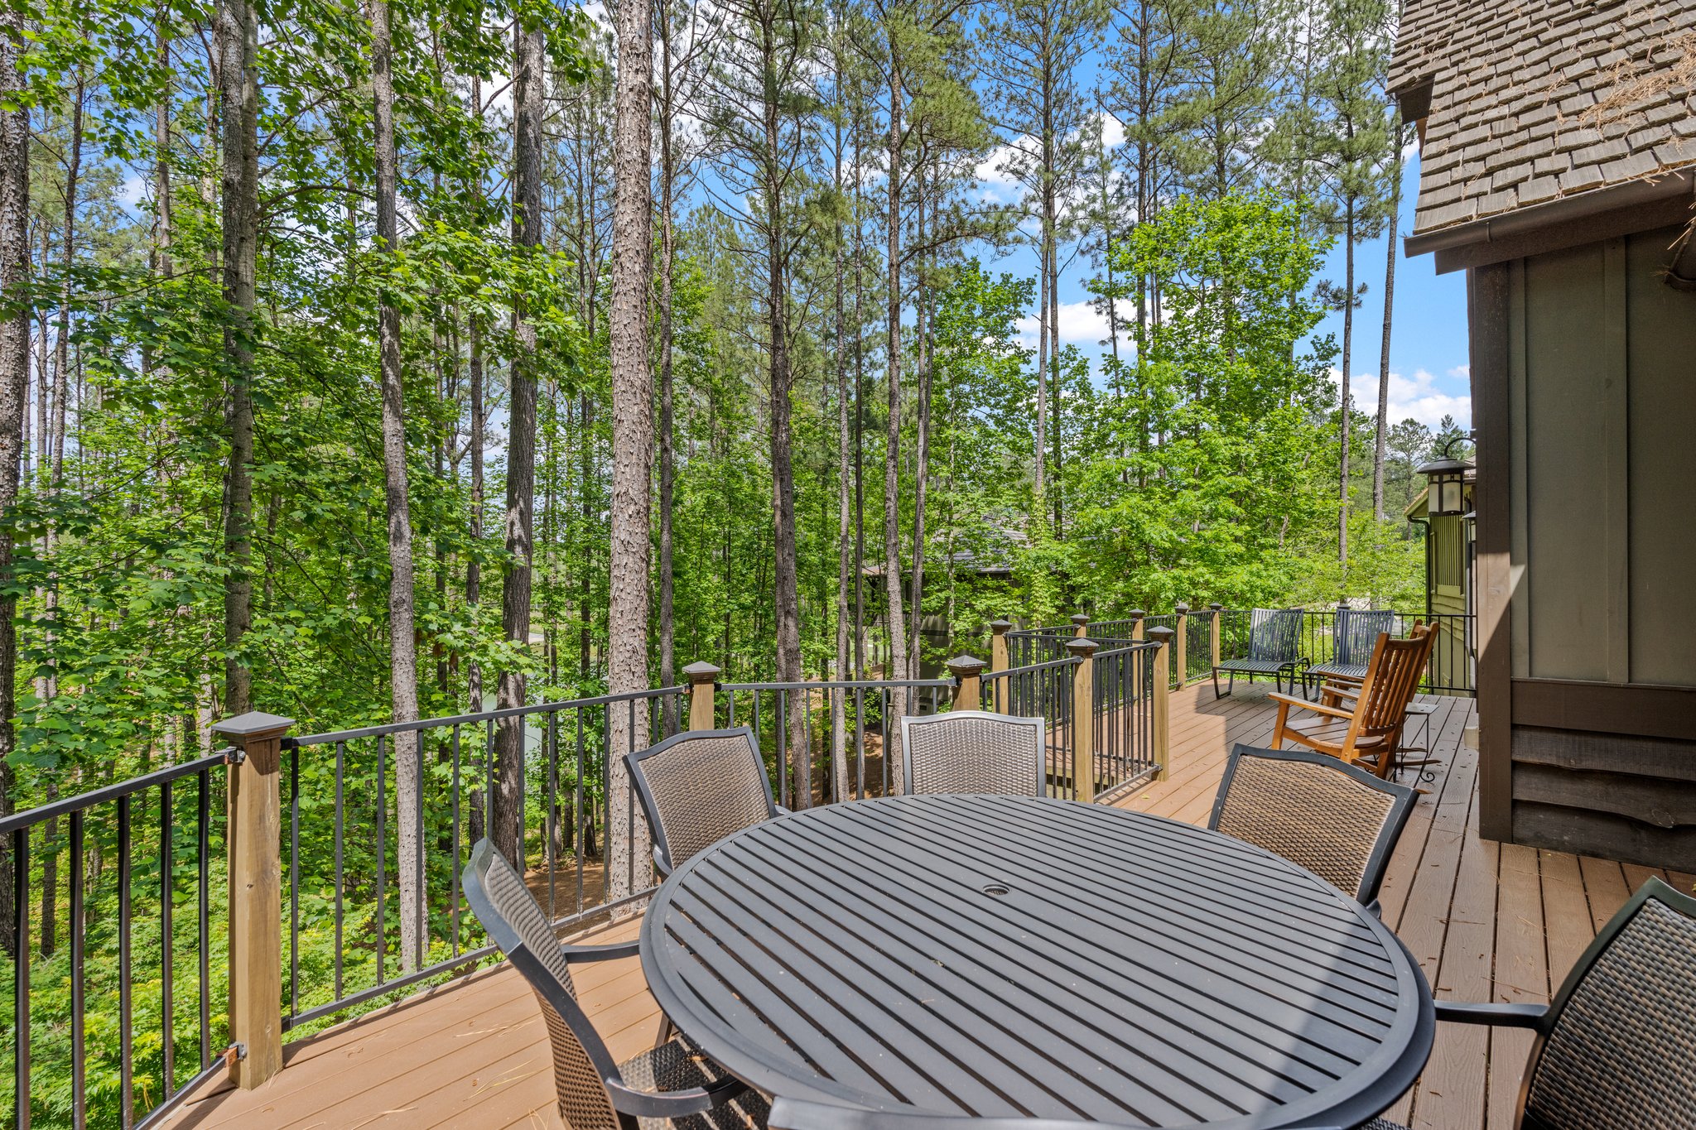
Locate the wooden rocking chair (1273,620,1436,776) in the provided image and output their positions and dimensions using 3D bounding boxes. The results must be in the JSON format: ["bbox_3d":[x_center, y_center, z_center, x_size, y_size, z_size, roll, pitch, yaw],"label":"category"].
[{"bbox_3d":[3.041,0.892,4.612,0.650,1.080,0.770,0,0,-29],"label":"wooden rocking chair"}]

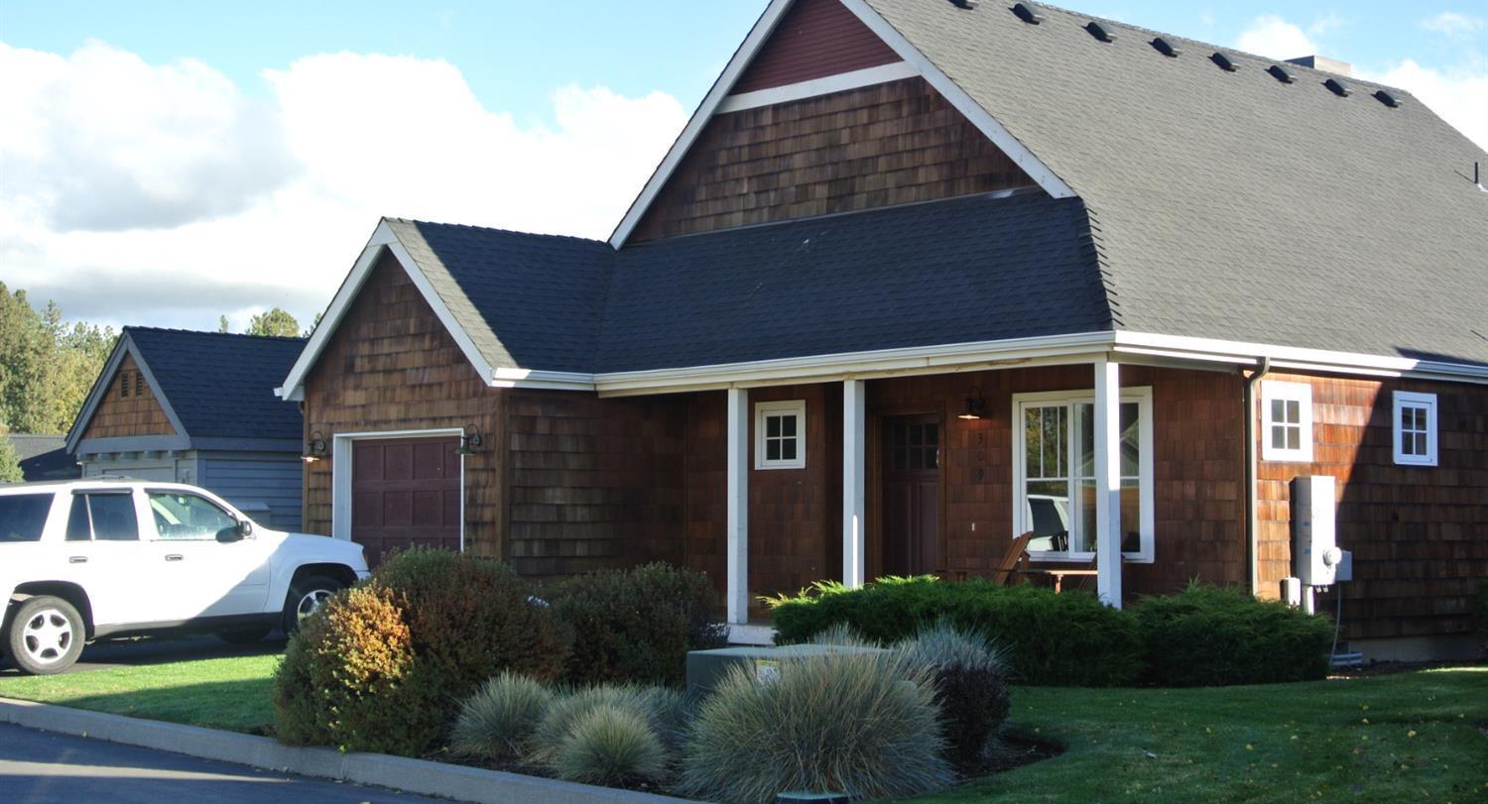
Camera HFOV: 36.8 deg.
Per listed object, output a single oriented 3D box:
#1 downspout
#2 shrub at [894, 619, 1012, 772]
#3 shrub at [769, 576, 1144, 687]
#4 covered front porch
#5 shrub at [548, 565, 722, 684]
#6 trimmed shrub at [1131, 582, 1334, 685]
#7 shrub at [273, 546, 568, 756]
[{"bbox_3d":[4.634,0.957,20.058,0.090,2.650,0.300,3,-4,-42],"label":"downspout"},{"bbox_3d":[1.257,1.736,13.329,0.680,0.870,0.680,0,-3,0],"label":"shrub"},{"bbox_3d":[1.786,1.955,19.283,1.050,0.840,3.500,3,-4,-42],"label":"shrub"},{"bbox_3d":[2.092,0.983,21.195,2.174,2.553,5.032,3,-4,-42],"label":"covered front porch"},{"bbox_3d":[-0.849,1.818,17.934,1.240,1.070,1.240,0,-3,0],"label":"shrub"},{"bbox_3d":[4.205,1.980,18.956,1.700,0.800,1.130,3,-4,-42],"label":"trimmed shrub"},{"bbox_3d":[-2.241,1.652,15.510,1.800,1.320,1.900,3,-4,-42],"label":"shrub"}]

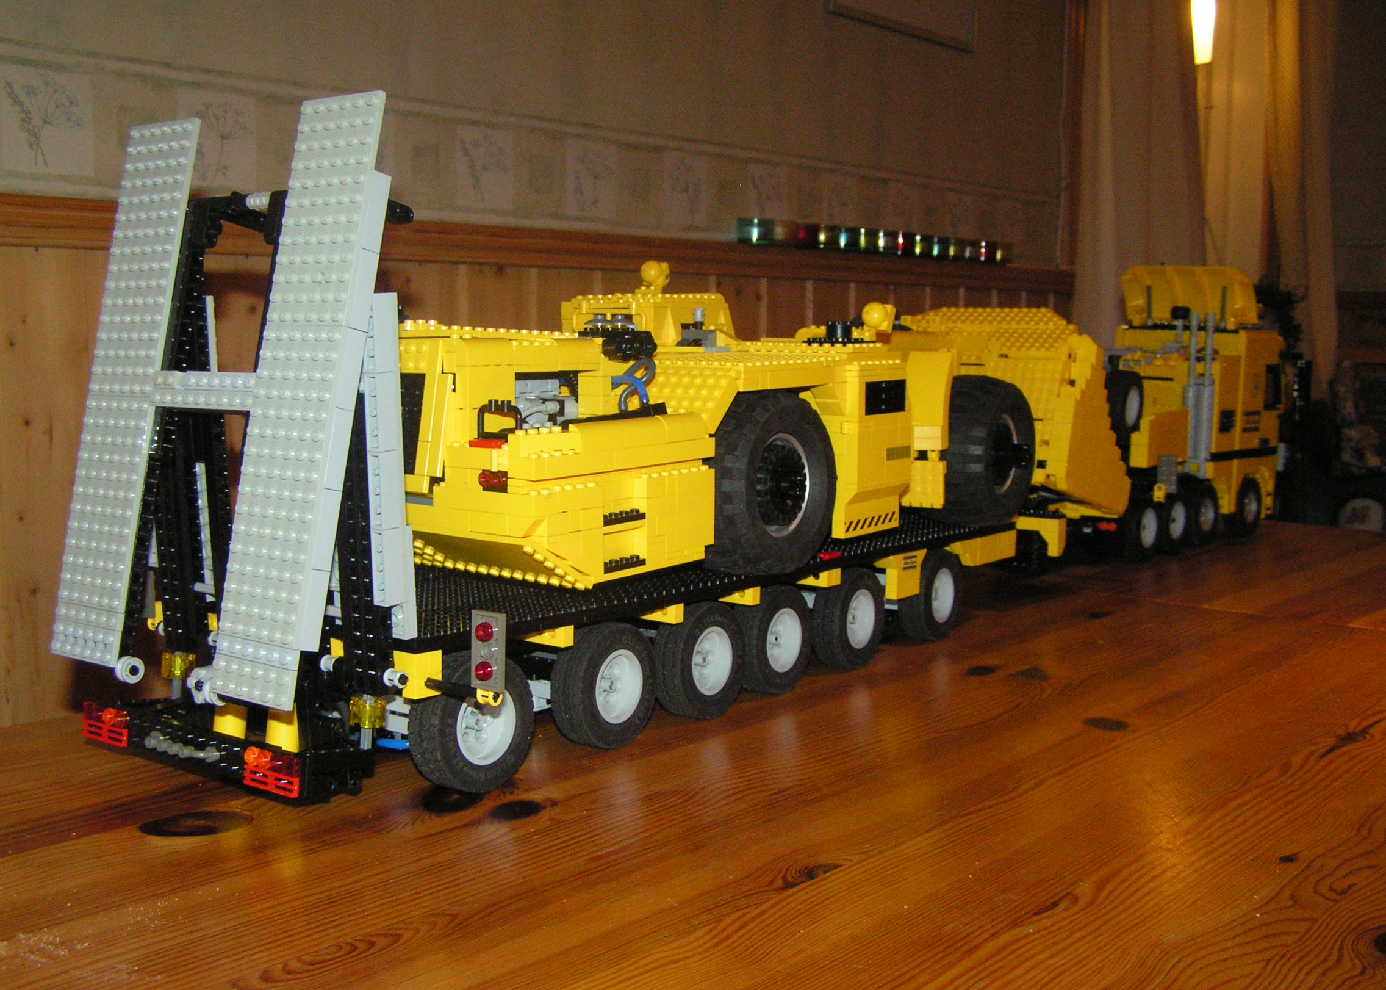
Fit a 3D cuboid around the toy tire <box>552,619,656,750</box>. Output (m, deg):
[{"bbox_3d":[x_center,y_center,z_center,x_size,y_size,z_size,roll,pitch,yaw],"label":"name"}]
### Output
[{"bbox_3d":[-0.043,0.094,0.756,0.020,0.062,0.062,4,7,36],"label":"toy tire"}]

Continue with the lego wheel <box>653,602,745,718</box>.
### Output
[{"bbox_3d":[0.003,0.088,0.819,0.020,0.062,0.062,4,7,36],"label":"lego wheel"}]

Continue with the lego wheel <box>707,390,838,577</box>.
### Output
[{"bbox_3d":[0.037,-0.006,0.833,0.044,0.099,0.099,4,7,36],"label":"lego wheel"}]

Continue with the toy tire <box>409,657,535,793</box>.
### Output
[{"bbox_3d":[-0.099,0.101,0.681,0.020,0.062,0.062,4,7,36],"label":"toy tire"}]

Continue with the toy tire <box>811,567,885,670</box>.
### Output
[{"bbox_3d":[0.097,0.076,0.947,0.020,0.062,0.062,4,7,36],"label":"toy tire"}]

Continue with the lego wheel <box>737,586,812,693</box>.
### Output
[{"bbox_3d":[0.045,0.083,0.876,0.020,0.062,0.062,4,7,36],"label":"lego wheel"}]

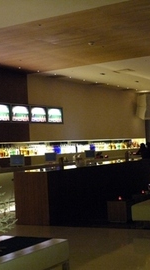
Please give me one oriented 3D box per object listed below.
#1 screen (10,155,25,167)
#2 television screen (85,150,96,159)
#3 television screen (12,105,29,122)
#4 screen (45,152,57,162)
[{"bbox_3d":[-1.477,0.673,12.377,0.350,0.290,0.060,-2,-1,-12],"label":"screen"},{"bbox_3d":[0.498,0.626,15.363,0.340,0.270,0.060,-3,-2,0],"label":"television screen"},{"bbox_3d":[-1.816,-0.714,16.150,0.090,0.573,1.022,-3,-1,31],"label":"television screen"},{"bbox_3d":[-0.658,0.630,13.403,0.340,0.270,0.060,-3,-2,-2],"label":"screen"}]

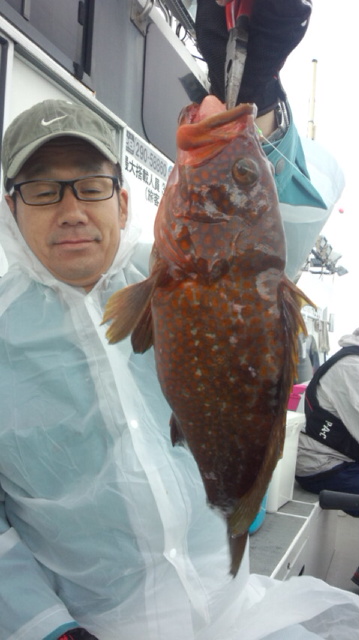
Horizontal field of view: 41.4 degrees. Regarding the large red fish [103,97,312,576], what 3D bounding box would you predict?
[{"bbox_3d":[0.028,0.016,0.450,0.185,0.445,0.085,-3,2,-8],"label":"large red fish"}]

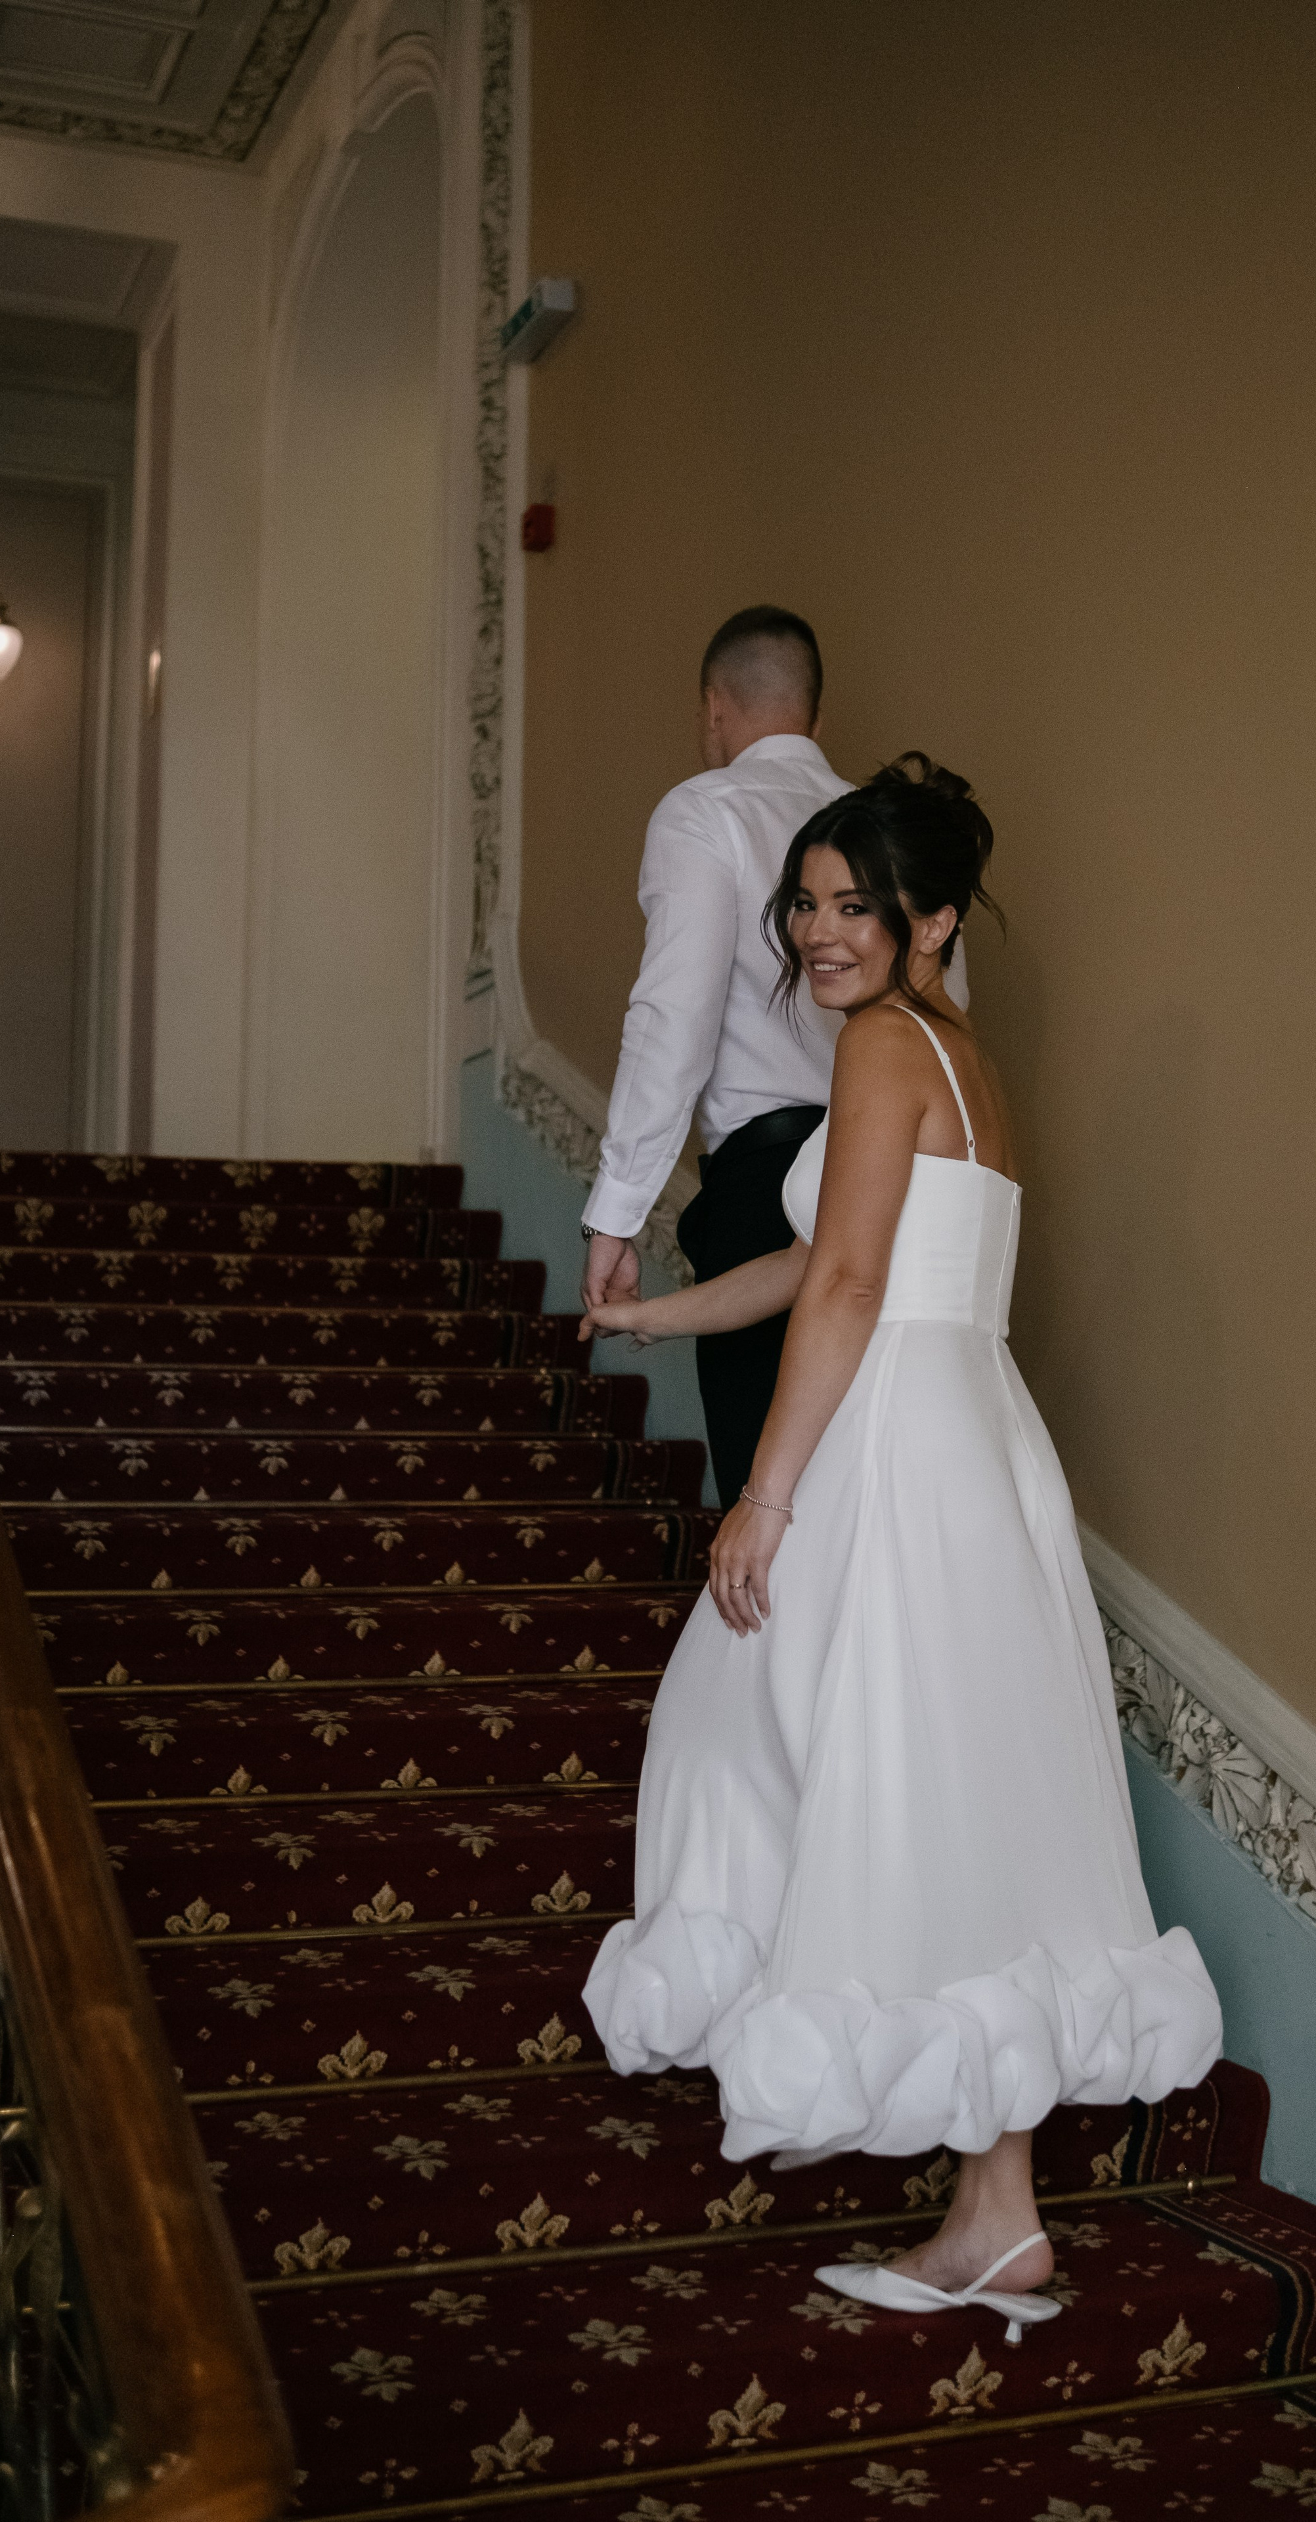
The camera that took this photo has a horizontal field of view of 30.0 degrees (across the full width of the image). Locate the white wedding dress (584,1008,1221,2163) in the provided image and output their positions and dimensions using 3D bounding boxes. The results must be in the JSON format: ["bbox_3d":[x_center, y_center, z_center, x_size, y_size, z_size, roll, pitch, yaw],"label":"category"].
[{"bbox_3d":[0.280,0.340,2.810,0.700,1.260,0.620,-2,-5,30],"label":"white wedding dress"}]

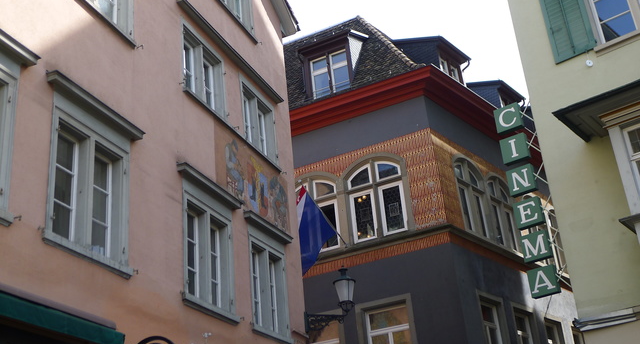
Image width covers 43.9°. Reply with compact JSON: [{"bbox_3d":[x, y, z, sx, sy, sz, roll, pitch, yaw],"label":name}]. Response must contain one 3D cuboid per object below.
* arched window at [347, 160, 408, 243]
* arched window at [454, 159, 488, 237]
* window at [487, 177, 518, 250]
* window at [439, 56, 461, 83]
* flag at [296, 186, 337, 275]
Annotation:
[{"bbox_3d":[1.393,0.686,18.732,1.380,1.920,0.220,-16,-28,21],"label":"arched window"},{"bbox_3d":[3.613,0.609,19.221,0.250,2.030,1.270,-24,-31,33],"label":"arched window"},{"bbox_3d":[4.588,1.031,20.308,0.250,2.030,1.270,-24,-31,33],"label":"window"},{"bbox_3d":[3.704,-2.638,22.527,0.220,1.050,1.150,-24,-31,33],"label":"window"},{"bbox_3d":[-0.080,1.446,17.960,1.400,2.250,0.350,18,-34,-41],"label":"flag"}]

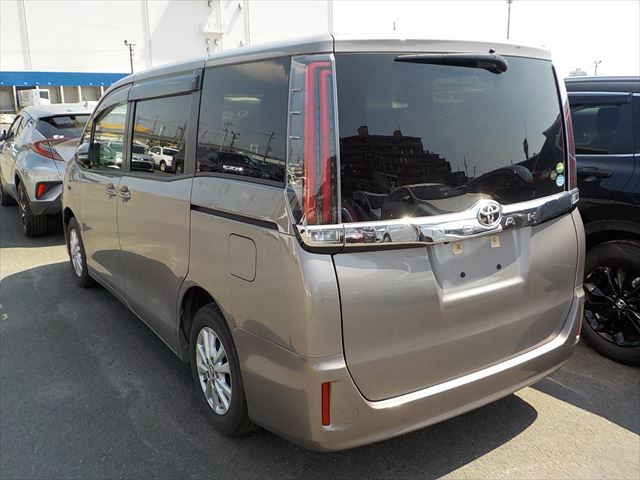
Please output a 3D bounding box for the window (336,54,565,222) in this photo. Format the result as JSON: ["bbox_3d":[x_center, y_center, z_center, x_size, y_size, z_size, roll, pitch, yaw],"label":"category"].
[{"bbox_3d":[0.612,-0.414,2.185,1.290,0.600,0.130,-8,3,-34],"label":"window"}]

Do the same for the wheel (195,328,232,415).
[{"bbox_3d":[-0.427,0.594,2.596,0.170,0.410,0.410,-8,15,-34],"label":"wheel"}]

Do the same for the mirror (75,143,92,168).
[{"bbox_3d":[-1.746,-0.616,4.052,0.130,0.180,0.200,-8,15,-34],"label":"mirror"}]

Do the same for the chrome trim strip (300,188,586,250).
[{"bbox_3d":[0.620,-0.098,2.240,1.620,0.160,0.210,-8,15,-34],"label":"chrome trim strip"}]

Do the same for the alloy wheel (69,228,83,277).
[{"bbox_3d":[-2.055,0.105,4.883,0.170,0.410,0.410,-8,15,-34],"label":"alloy wheel"}]

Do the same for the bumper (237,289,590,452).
[{"bbox_3d":[0.547,0.472,2.466,1.670,0.410,0.590,-8,15,-34],"label":"bumper"}]

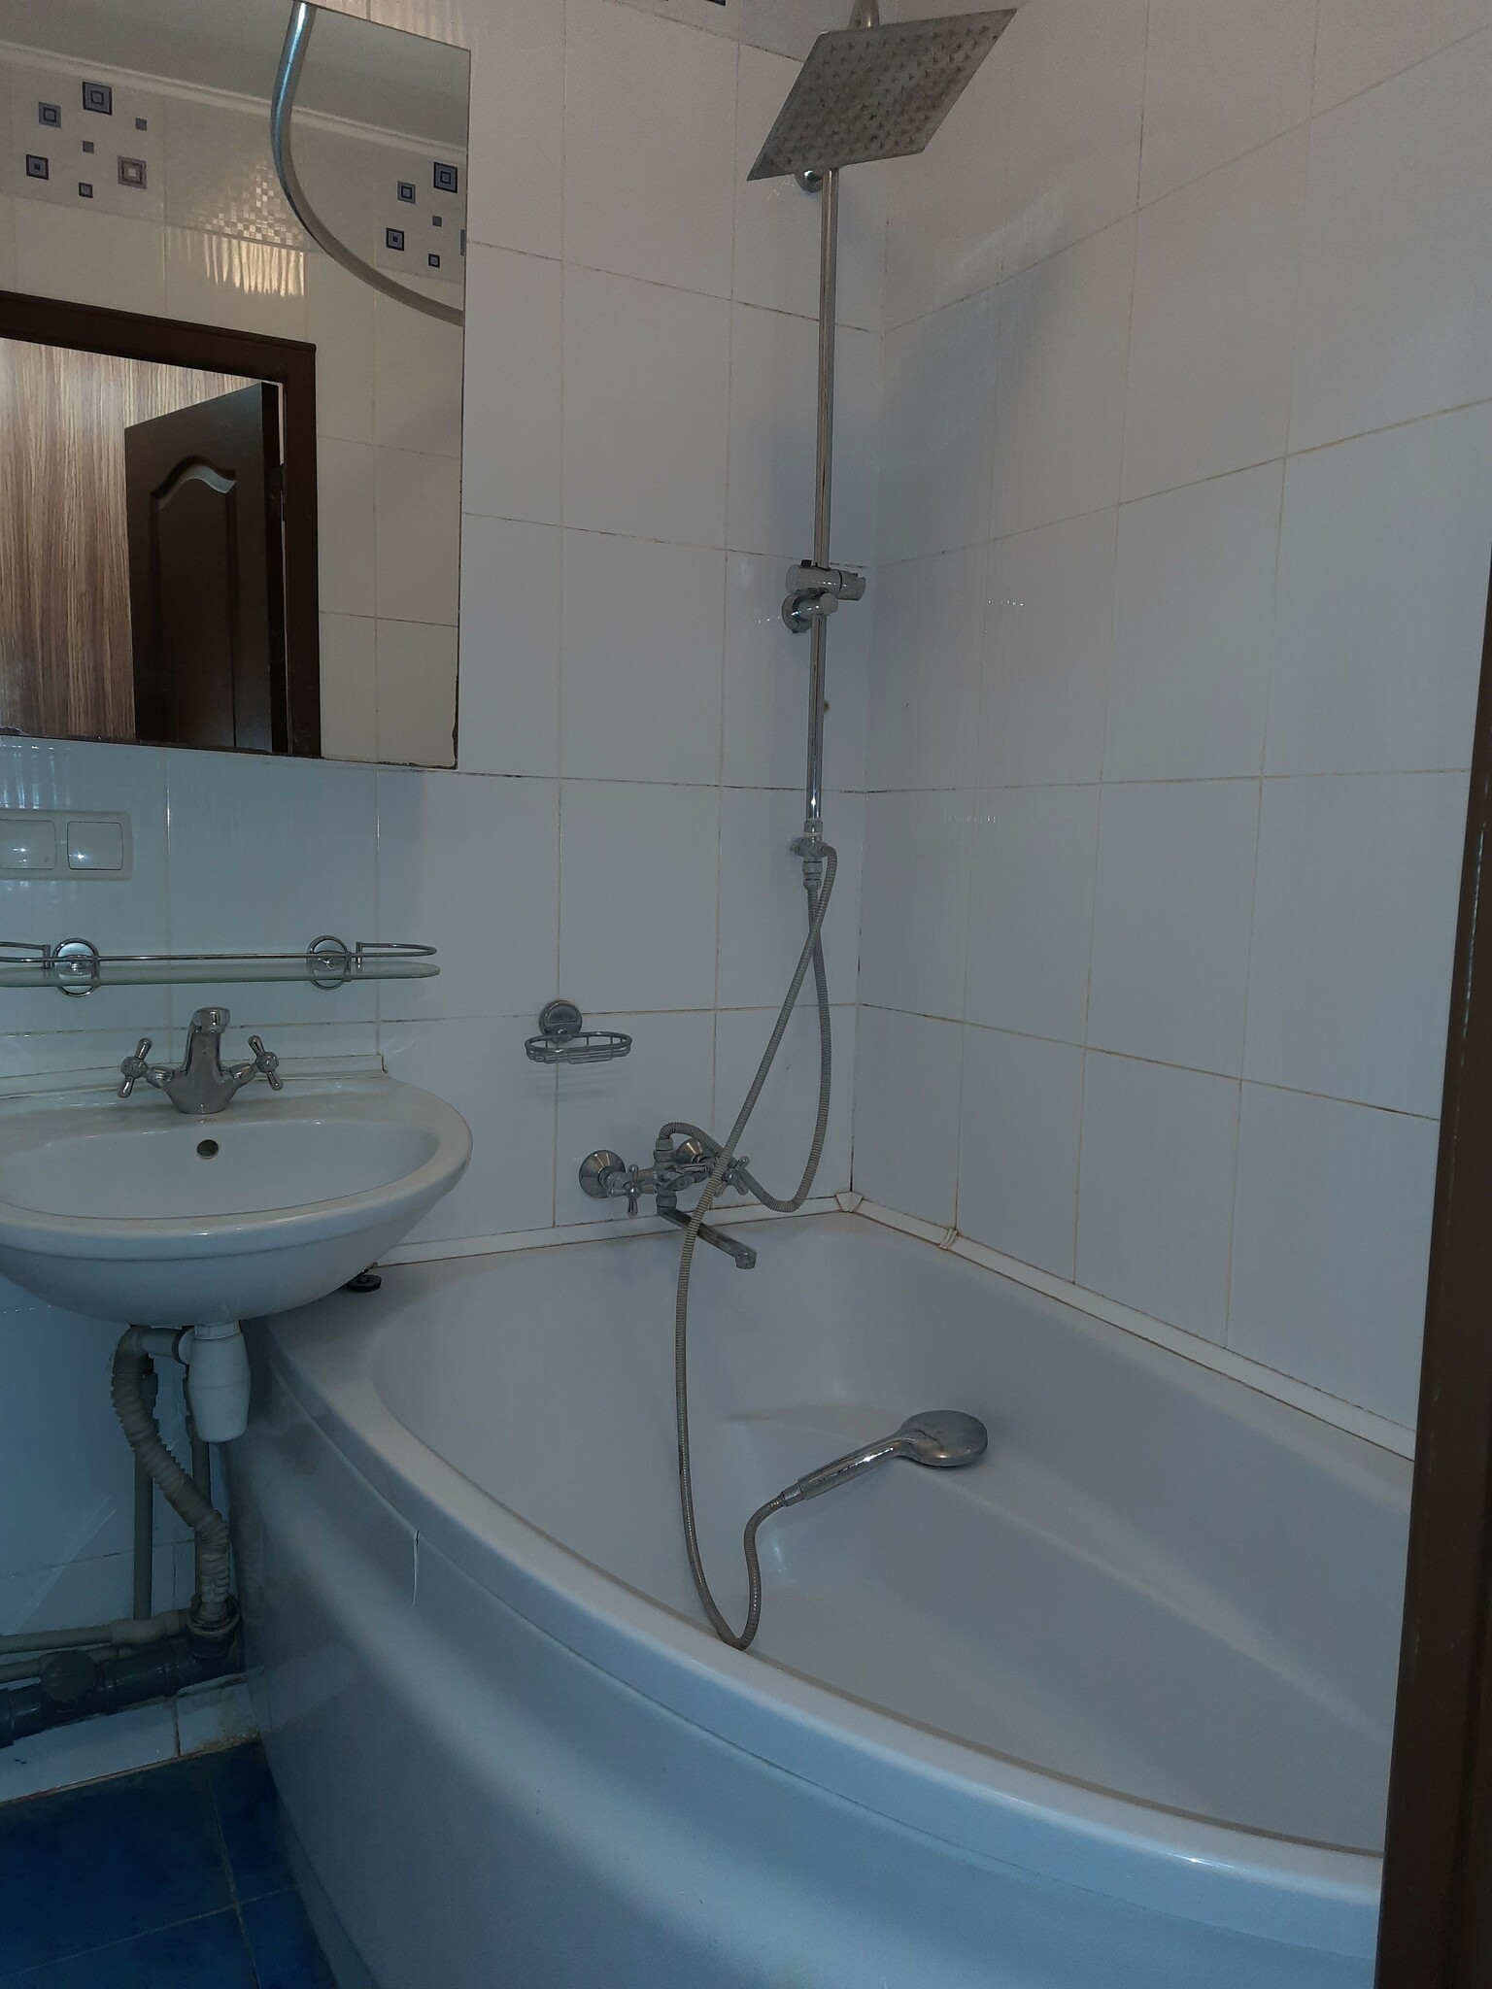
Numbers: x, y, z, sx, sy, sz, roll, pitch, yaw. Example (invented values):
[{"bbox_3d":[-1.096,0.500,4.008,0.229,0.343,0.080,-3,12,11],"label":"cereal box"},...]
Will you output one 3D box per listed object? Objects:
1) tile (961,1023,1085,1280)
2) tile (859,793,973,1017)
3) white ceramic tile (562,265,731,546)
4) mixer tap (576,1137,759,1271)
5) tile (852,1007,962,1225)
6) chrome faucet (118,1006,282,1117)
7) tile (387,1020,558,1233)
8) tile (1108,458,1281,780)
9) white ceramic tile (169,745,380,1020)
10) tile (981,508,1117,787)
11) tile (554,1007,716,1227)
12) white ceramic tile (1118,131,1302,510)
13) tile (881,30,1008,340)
[{"bbox_3d":[0.368,0.224,1.866,0.009,0.331,0.249,-2,8,-29],"label":"tile"},{"bbox_3d":[0.253,-0.137,2.046,0.009,0.331,0.252,-2,8,-29],"label":"tile"},{"bbox_3d":[-0.137,-0.803,1.910,0.250,0.330,0.010,-2,8,-29],"label":"white ceramic tile"},{"bbox_3d":[-0.066,0.276,1.890,0.225,0.130,0.330,-2,7,-29],"label":"mixer tap"},{"bbox_3d":[0.241,0.185,2.095,0.010,0.318,0.255,-2,7,-29],"label":"tile"},{"bbox_3d":[-0.621,0.075,1.597,0.185,0.135,0.145,-2,7,-29],"label":"chrome faucet"},{"bbox_3d":[-0.381,0.184,1.904,0.250,0.310,0.010,-2,8,-29],"label":"tile"},{"bbox_3d":[0.508,-0.411,1.576,0.009,0.331,0.249,-2,8,-29],"label":"tile"},{"bbox_3d":[-0.591,-0.126,1.741,0.250,0.332,0.010,-2,7,-29],"label":"white ceramic tile"},{"bbox_3d":[0.386,-0.439,1.789,0.009,0.331,0.249,-2,8,-29],"label":"tile"},{"bbox_3d":[-0.161,0.175,2.024,0.250,0.310,0.010,-2,8,-29],"label":"tile"},{"bbox_3d":[0.515,-0.744,1.544,0.010,0.332,0.250,-2,7,-29],"label":"white ceramic tile"},{"bbox_3d":[0.279,-1.133,1.946,0.010,0.332,0.255,-2,7,-29],"label":"tile"}]

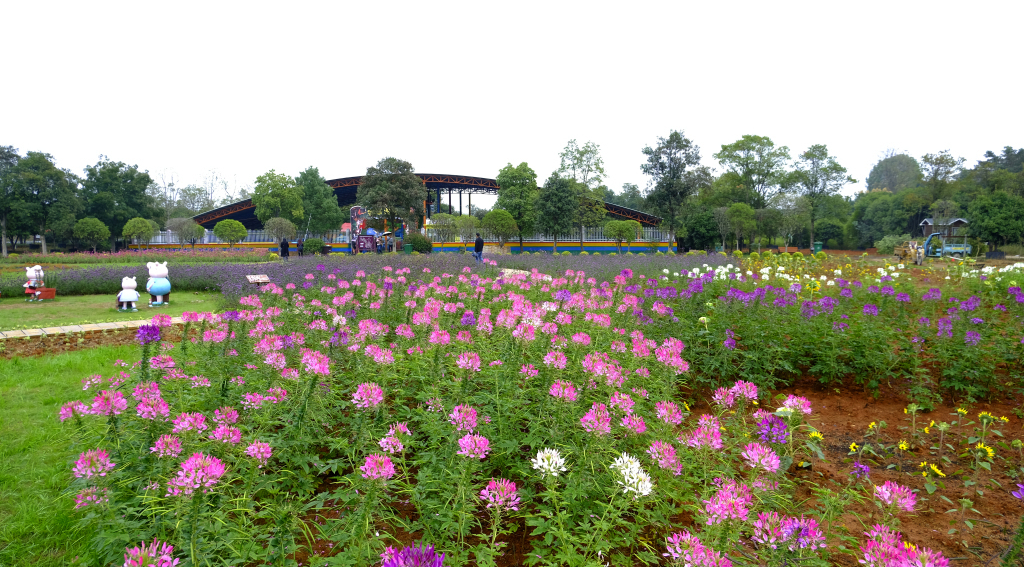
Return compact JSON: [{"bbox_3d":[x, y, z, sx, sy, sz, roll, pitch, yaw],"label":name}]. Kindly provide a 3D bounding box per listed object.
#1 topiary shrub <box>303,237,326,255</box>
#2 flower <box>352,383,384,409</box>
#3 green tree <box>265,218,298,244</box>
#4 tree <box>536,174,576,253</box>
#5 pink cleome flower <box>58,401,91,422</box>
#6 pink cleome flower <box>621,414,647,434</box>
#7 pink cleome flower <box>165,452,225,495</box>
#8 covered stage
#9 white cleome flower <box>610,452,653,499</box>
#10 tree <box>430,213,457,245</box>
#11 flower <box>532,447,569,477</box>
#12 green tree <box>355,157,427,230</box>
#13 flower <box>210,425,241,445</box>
[{"bbox_3d":[-15.998,-3.038,53.000,1.823,1.417,1.701,0,4,0],"label":"topiary shrub"},{"bbox_3d":[-0.691,0.539,3.150,0.151,0.119,0.151,0,4,0],"label":"flower"},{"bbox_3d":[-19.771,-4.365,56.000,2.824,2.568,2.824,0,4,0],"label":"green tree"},{"bbox_3d":[3.814,-6.031,56.714,3.746,6.770,3.746,0,4,0],"label":"tree"},{"bbox_3d":[-2.207,0.646,3.300,0.161,0.100,0.145,0,4,0],"label":"pink cleome flower"},{"bbox_3d":[0.473,0.549,2.550,0.100,0.077,0.100,0,4,0],"label":"pink cleome flower"},{"bbox_3d":[-1.061,0.642,2.200,0.202,0.125,0.182,0,4,0],"label":"pink cleome flower"},{"bbox_3d":[-8.232,-7.340,71.658,45.447,7.614,18.000,0,4,0],"label":"covered stage"},{"bbox_3d":[0.387,0.622,2.121,0.135,0.140,0.130,0,4,0],"label":"white cleome flower"},{"bbox_3d":[-5.653,-4.271,54.000,2.476,3.095,2.352,0,4,0],"label":"tree"},{"bbox_3d":[0.143,0.684,2.500,0.135,0.102,0.135,0,4,0],"label":"flower"},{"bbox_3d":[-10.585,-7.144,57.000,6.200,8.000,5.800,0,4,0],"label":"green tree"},{"bbox_3d":[-1.156,0.609,2.640,0.137,0.078,0.135,0,4,0],"label":"flower"}]

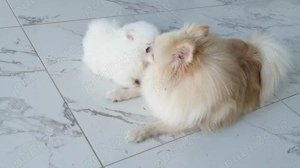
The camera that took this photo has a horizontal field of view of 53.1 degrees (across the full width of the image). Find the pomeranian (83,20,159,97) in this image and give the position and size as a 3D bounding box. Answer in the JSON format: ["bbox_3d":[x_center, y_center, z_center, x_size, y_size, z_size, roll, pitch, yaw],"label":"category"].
[{"bbox_3d":[-0.072,-0.086,0.811,0.207,0.162,0.138,21,38,9],"label":"pomeranian"}]

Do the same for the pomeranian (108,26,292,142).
[{"bbox_3d":[0.142,-0.031,0.755,0.468,0.228,0.216,-10,43,-28],"label":"pomeranian"}]

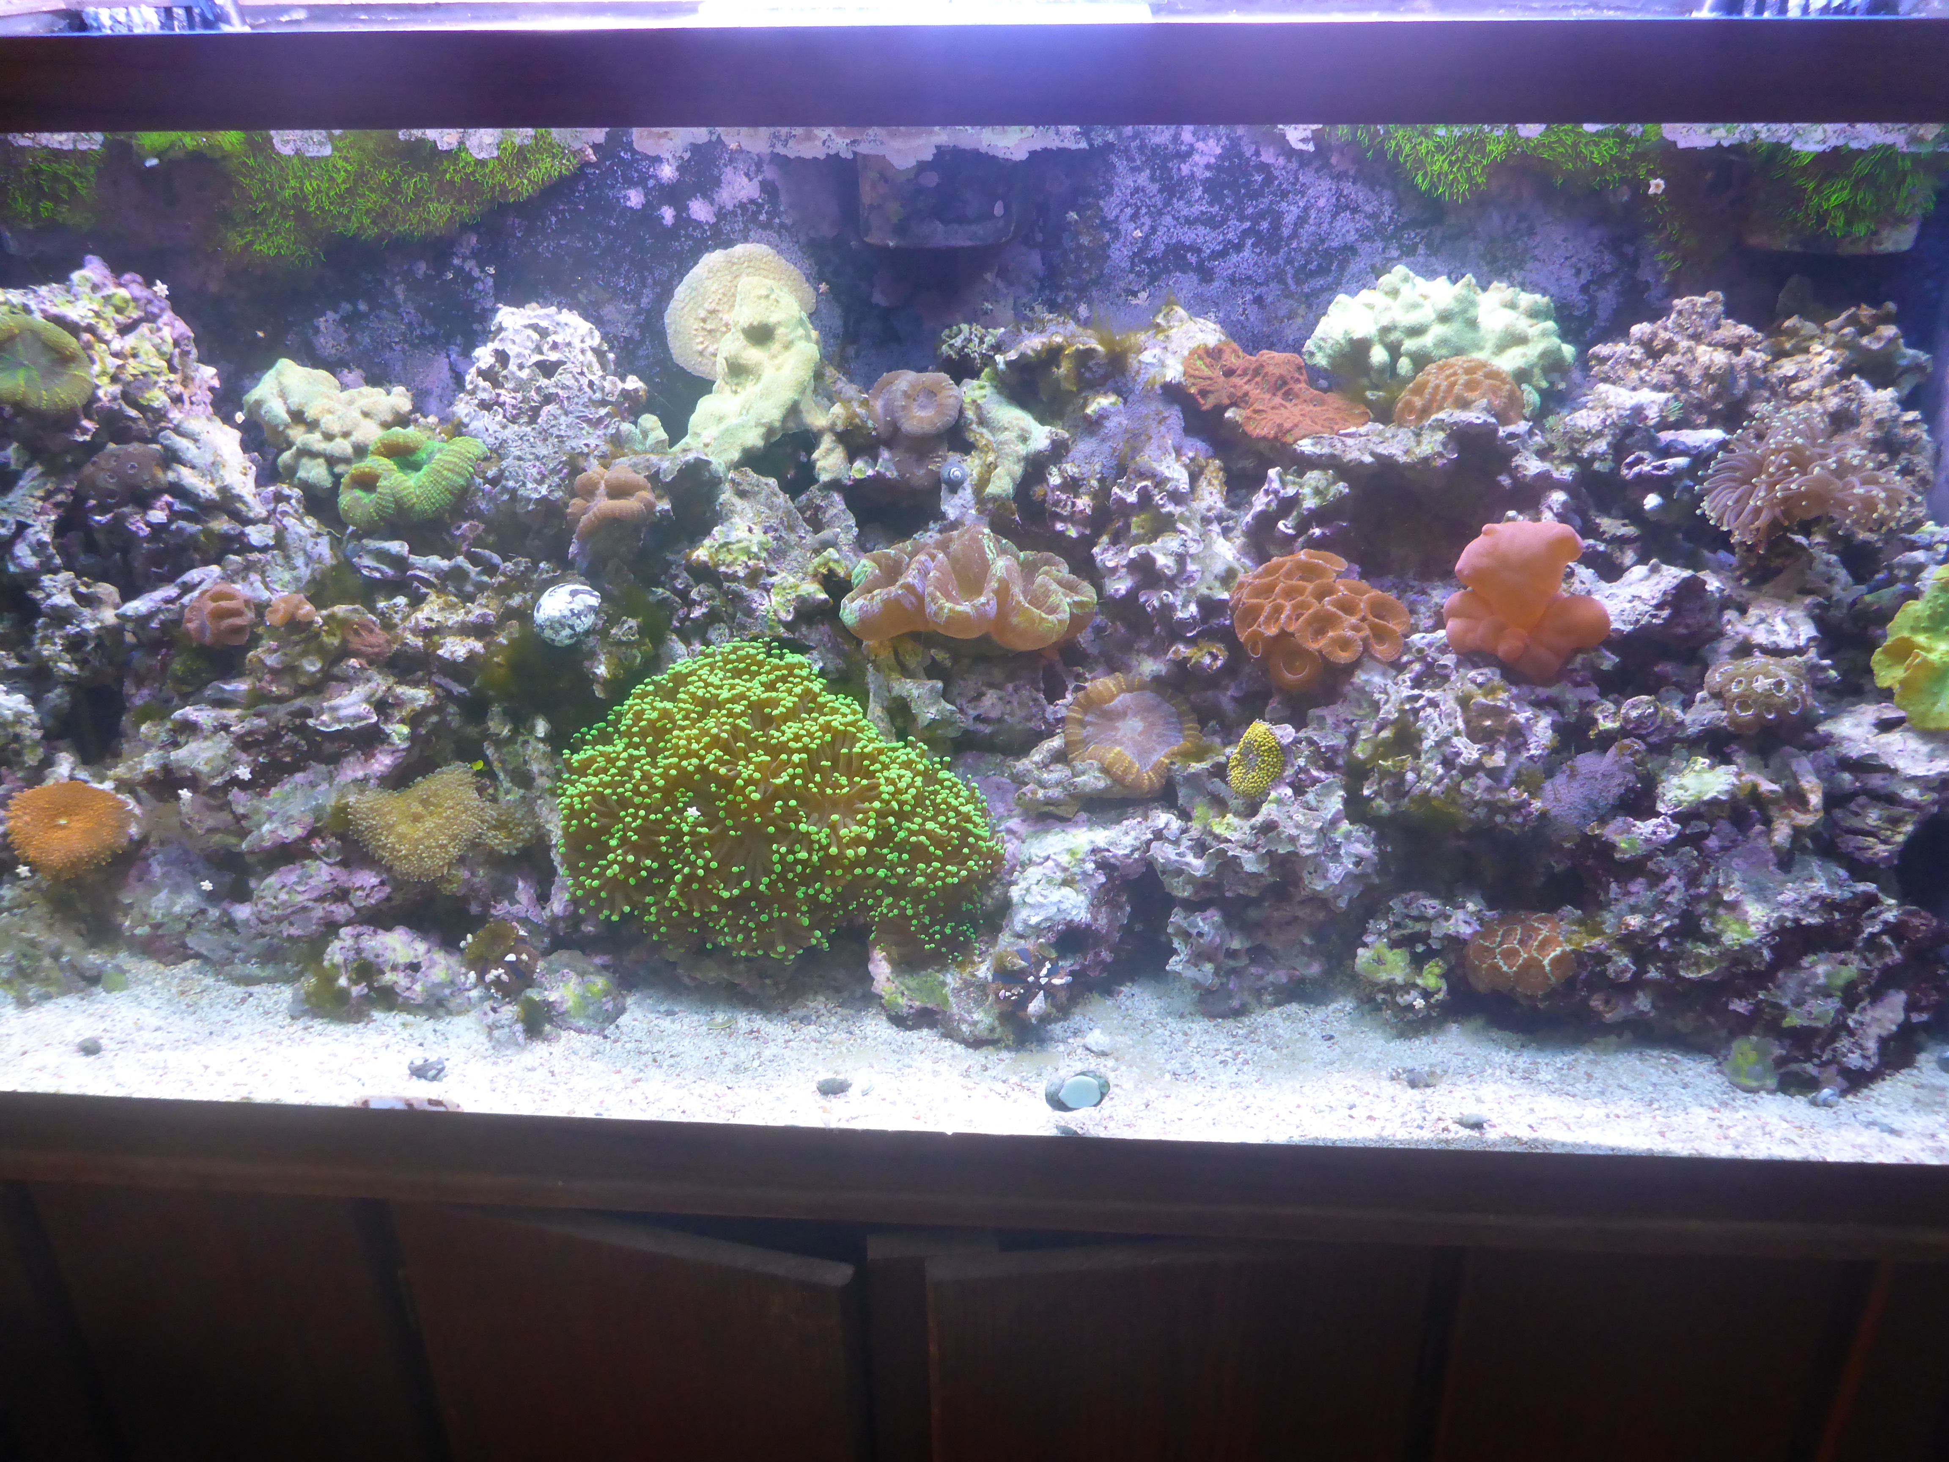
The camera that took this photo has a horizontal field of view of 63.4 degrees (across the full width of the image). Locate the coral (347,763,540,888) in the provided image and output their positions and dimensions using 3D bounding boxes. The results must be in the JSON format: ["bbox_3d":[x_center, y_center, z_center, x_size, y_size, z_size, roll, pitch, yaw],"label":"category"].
[{"bbox_3d":[-0.324,0.058,0.955,0.115,0.073,0.070,1,26,4],"label":"coral"}]

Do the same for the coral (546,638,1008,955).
[{"bbox_3d":[-0.116,0.042,0.953,0.267,0.189,0.170,1,26,4],"label":"coral"}]

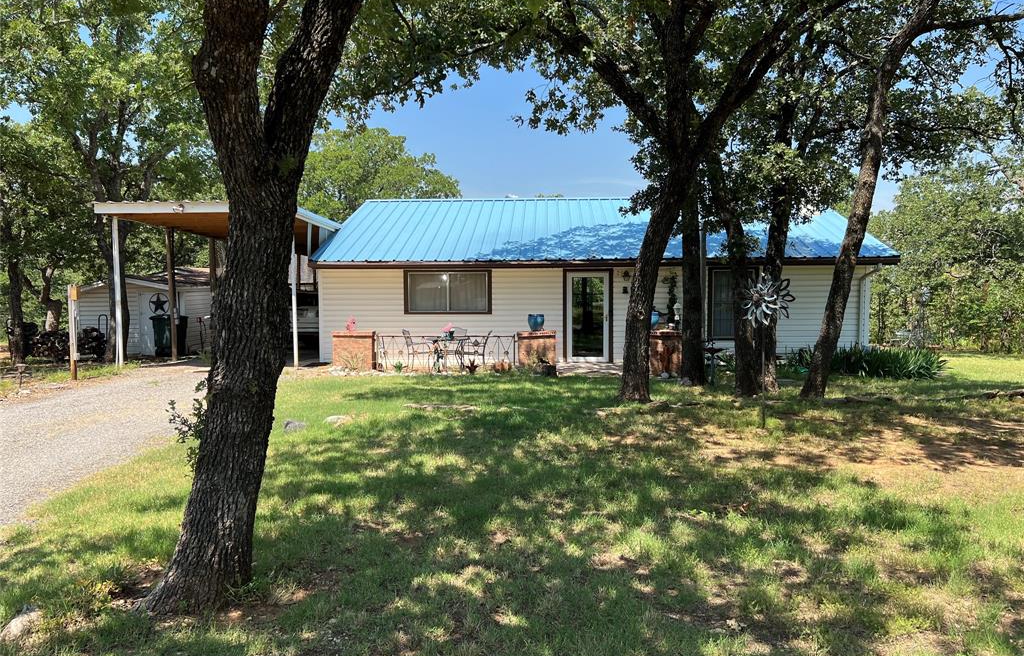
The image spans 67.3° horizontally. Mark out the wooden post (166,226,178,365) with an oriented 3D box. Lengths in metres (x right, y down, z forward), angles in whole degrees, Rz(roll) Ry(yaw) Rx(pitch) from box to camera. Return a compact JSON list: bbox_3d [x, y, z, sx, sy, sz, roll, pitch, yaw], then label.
[{"bbox_3d":[-8.003,-0.776,18.110,0.130,3.120,0.130,0,3,3],"label":"wooden post"}]

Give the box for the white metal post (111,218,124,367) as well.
[{"bbox_3d":[-8.133,-0.767,15.910,0.120,3.120,0.120,0,3,3],"label":"white metal post"}]

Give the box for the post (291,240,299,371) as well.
[{"bbox_3d":[-4.486,-0.615,15.916,0.095,2.900,0.095,0,3,3],"label":"post"}]

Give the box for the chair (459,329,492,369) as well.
[{"bbox_3d":[-0.781,0.445,16.375,0.680,0.860,0.580,0,3,6],"label":"chair"}]

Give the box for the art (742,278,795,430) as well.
[{"bbox_3d":[2.907,0.265,8.749,0.560,1.750,0.250,2,4,30],"label":"art"}]

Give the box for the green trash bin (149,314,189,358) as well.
[{"bbox_3d":[-8.954,0.222,20.068,0.660,1.100,0.740,1,3,18],"label":"green trash bin"}]

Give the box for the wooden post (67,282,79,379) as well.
[{"bbox_3d":[-7.628,0.081,13.352,0.120,1.670,0.120,0,3,3],"label":"wooden post"}]

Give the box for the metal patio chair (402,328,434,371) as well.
[{"bbox_3d":[-1.995,0.451,16.275,0.680,0.880,0.580,-1,3,-12],"label":"metal patio chair"}]

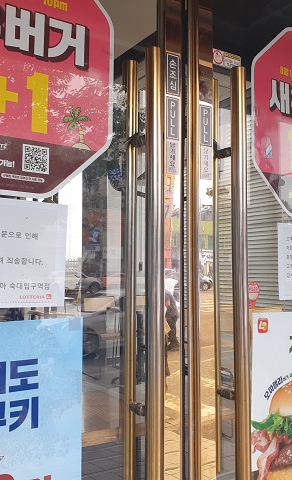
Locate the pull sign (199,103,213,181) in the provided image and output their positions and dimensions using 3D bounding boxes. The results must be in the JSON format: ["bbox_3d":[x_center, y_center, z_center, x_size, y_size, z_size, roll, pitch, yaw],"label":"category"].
[{"bbox_3d":[0.153,-0.247,1.221,0.038,0.189,0.010,1,-3,-32],"label":"pull sign"}]

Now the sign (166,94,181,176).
[{"bbox_3d":[0.066,-0.253,1.168,0.038,0.189,0.010,1,-3,-34],"label":"sign"}]

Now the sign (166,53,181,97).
[{"bbox_3d":[0.067,-0.404,1.174,0.041,0.103,0.010,1,-3,-34],"label":"sign"}]

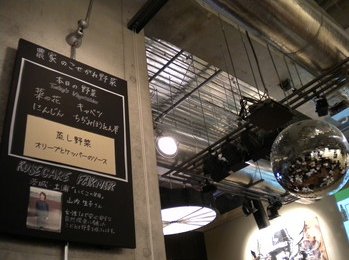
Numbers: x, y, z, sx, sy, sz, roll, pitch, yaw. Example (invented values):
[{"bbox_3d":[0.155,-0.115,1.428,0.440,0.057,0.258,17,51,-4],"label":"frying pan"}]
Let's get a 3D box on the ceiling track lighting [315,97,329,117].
[{"bbox_3d":[1.526,-0.242,3.660,0.120,0.190,0.140,-11,-31,6],"label":"ceiling track lighting"}]

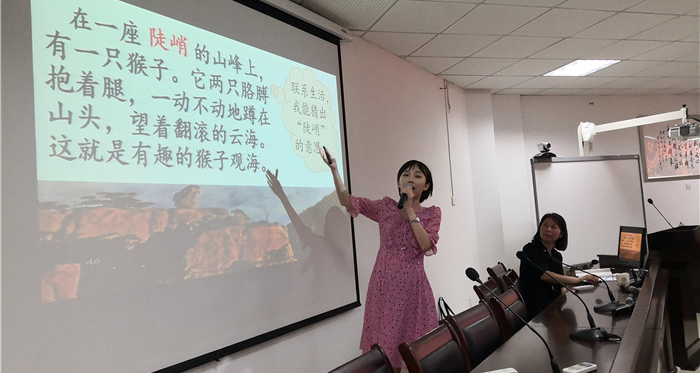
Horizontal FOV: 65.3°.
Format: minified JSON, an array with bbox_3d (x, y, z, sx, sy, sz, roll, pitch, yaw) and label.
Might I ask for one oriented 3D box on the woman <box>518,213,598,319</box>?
[{"bbox_3d":[1.446,0.814,3.622,0.720,1.250,0.500,-7,-4,38],"label":"woman"}]

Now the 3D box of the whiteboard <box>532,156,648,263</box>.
[{"bbox_3d":[3.012,0.316,6.747,1.780,1.360,0.060,-3,-3,-23],"label":"whiteboard"}]

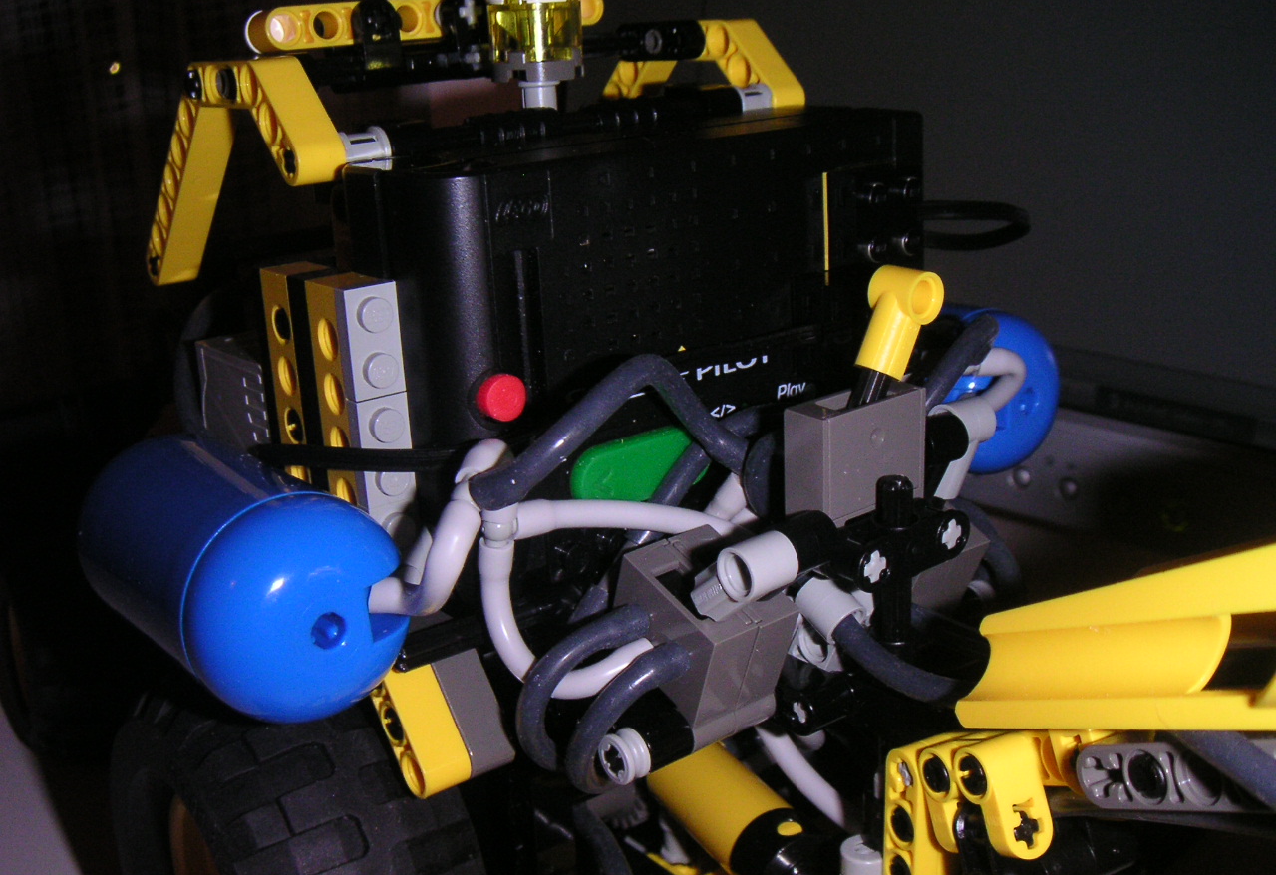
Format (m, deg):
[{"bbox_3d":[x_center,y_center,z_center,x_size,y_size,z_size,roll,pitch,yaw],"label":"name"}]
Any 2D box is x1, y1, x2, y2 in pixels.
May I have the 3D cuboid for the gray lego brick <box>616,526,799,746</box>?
[{"bbox_3d":[0.009,0.030,0.209,0.016,0.023,0.024,-16,43,-35],"label":"gray lego brick"}]

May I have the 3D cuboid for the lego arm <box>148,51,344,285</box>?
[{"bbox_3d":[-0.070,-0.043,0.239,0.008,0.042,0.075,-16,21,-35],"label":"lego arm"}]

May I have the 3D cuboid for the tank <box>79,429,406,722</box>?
[{"bbox_3d":[-0.060,0.019,0.207,0.031,0.031,0.063,-16,21,-35],"label":"tank"}]

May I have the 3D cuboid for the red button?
[{"bbox_3d":[-0.019,-0.006,0.193,0.006,0.006,0.003,-16,21,-35],"label":"red button"}]

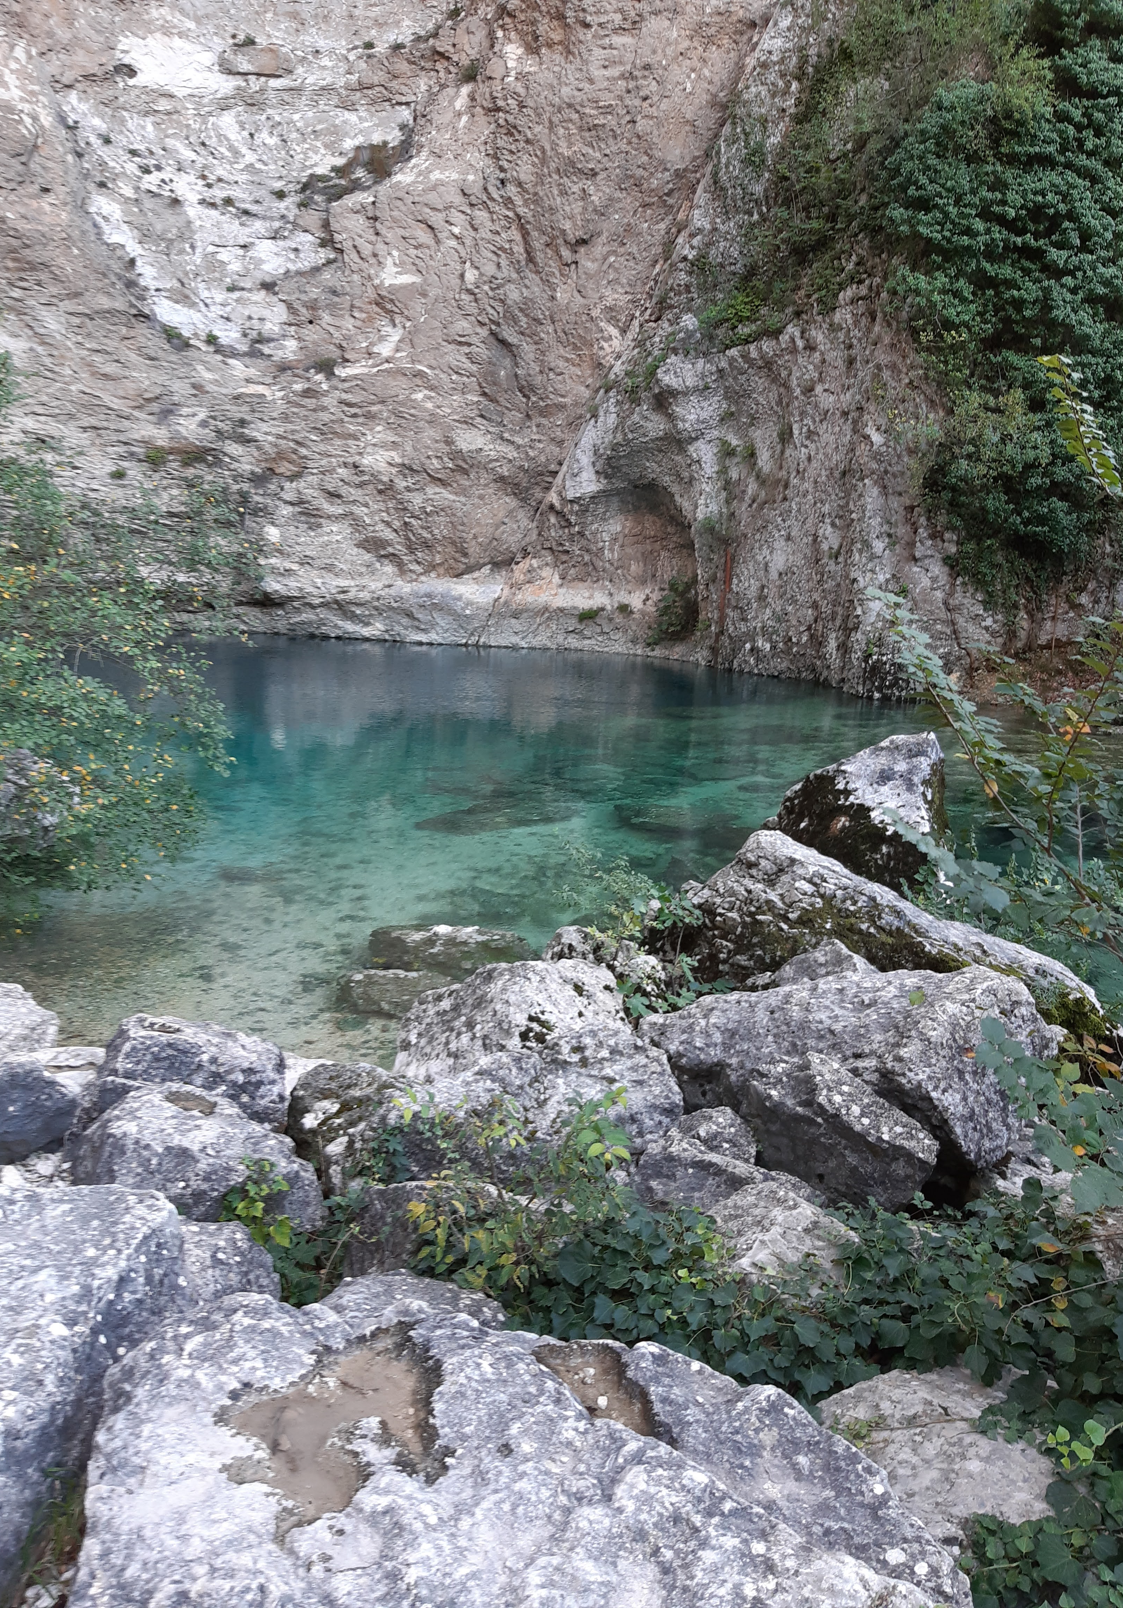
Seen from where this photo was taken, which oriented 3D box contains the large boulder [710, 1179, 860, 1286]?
[{"bbox_3d":[0.659,1.282,3.604,0.413,0.265,0.371,0,12,0],"label":"large boulder"}]

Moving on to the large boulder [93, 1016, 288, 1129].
[{"bbox_3d":[-1.511,1.121,5.035,0.689,0.413,0.530,0,12,0],"label":"large boulder"}]

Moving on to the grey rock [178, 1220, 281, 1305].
[{"bbox_3d":[-0.916,1.260,3.286,0.318,0.276,0.318,0,12,0],"label":"grey rock"}]

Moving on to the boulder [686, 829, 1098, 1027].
[{"bbox_3d":[1.677,0.617,6.360,1.961,0.869,1.007,3,12,15],"label":"boulder"}]

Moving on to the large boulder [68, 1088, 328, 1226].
[{"bbox_3d":[-1.231,1.209,4.187,0.753,0.413,0.572,0,12,0],"label":"large boulder"}]

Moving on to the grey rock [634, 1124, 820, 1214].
[{"bbox_3d":[0.556,1.238,4.081,0.562,0.265,0.403,-3,12,-15],"label":"grey rock"}]

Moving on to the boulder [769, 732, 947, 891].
[{"bbox_3d":[2.024,0.144,8.374,1.166,1.219,0.901,0,12,0],"label":"boulder"}]

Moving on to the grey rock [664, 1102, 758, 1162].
[{"bbox_3d":[0.548,1.216,4.399,0.339,0.265,0.297,0,12,0],"label":"grey rock"}]

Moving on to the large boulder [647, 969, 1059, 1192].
[{"bbox_3d":[1.089,1.092,4.982,1.505,0.700,1.007,0,12,0],"label":"large boulder"}]

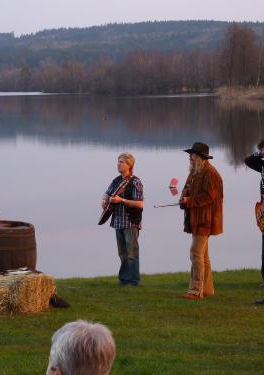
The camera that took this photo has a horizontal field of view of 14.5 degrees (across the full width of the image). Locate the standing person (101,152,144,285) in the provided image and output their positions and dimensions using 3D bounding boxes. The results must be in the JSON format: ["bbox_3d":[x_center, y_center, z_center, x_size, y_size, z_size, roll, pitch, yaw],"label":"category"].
[{"bbox_3d":[-0.100,0.430,13.850,0.420,1.780,0.540,-4,7,-38],"label":"standing person"}]

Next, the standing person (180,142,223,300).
[{"bbox_3d":[0.835,0.405,12.400,0.520,1.870,0.560,-1,6,-9],"label":"standing person"}]

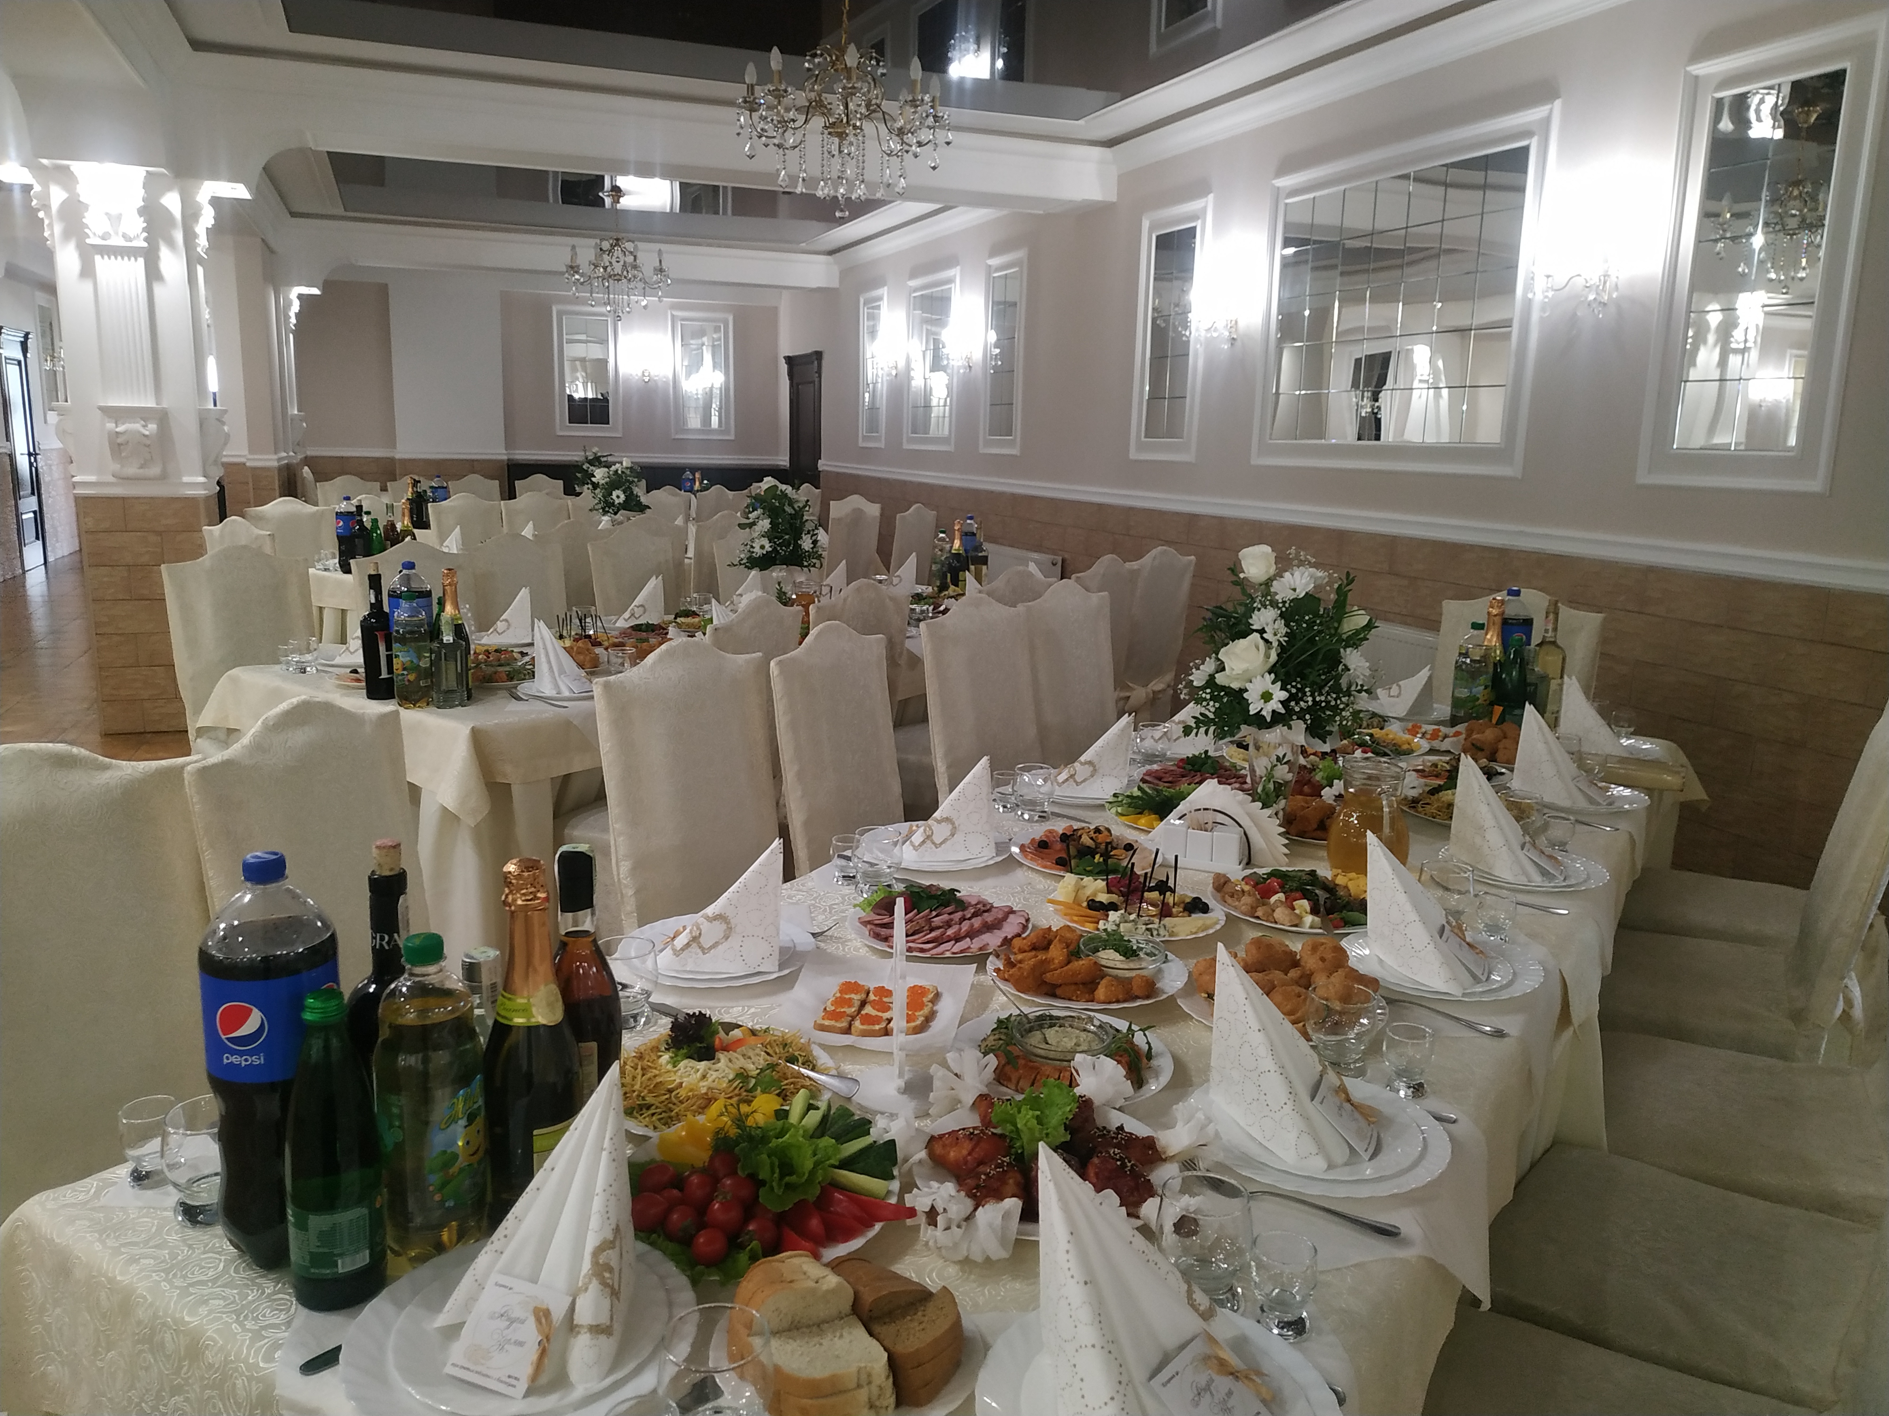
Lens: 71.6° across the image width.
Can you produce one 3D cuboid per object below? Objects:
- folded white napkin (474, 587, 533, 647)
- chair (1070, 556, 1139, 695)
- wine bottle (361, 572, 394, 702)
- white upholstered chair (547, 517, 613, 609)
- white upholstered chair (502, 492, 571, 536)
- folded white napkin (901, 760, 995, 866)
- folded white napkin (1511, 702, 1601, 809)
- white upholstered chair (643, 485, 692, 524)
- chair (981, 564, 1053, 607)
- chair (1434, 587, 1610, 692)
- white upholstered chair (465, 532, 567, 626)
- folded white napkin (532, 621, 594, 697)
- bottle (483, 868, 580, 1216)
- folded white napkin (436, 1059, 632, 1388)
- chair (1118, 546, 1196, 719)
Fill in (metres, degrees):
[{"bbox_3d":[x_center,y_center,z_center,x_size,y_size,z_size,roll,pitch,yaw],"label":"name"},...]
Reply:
[{"bbox_3d":[-1.258,-0.272,3.826,0.135,0.165,0.125,9,14,33],"label":"folded white napkin"},{"bbox_3d":[0.389,-0.072,4.841,0.530,1.020,0.460,10,14,35],"label":"chair"},{"bbox_3d":[-1.409,-0.180,3.257,0.076,0.318,0.076,-6,14,-29],"label":"wine bottle"},{"bbox_3d":[-1.667,-0.253,5.433,0.520,1.068,0.440,9,14,33],"label":"white upholstered chair"},{"bbox_3d":[-2.245,-0.750,7.750,0.560,1.010,0.460,10,15,37],"label":"white upholstered chair"},{"bbox_3d":[0.025,0.142,1.978,0.130,0.165,0.120,9,14,33],"label":"folded white napkin"},{"bbox_3d":[1.173,0.081,2.501,0.150,0.166,0.135,9,14,33],"label":"folded white napkin"},{"bbox_3d":[-1.791,-0.938,8.831,0.550,1.035,0.450,9,14,33],"label":"white upholstered chair"},{"bbox_3d":[0.001,0.017,4.314,0.560,1.010,0.460,9,14,34],"label":"chair"},{"bbox_3d":[1.535,0.177,3.699,0.460,1.010,0.560,9,14,32],"label":"chair"},{"bbox_3d":[-1.400,-0.108,4.760,0.530,1.020,0.460,9,14,32],"label":"white upholstered chair"},{"bbox_3d":[-0.990,-0.130,3.318,0.150,0.166,0.135,9,14,33],"label":"folded white napkin"},{"bbox_3d":[-0.348,0.284,1.099,0.087,0.318,0.087,9,14,31],"label":"bottle"},{"bbox_3d":[-0.286,0.368,0.974,0.140,0.163,0.140,7,13,23],"label":"folded white napkin"},{"bbox_3d":[0.585,-0.119,5.079,0.530,1.035,0.440,9,14,33],"label":"chair"}]

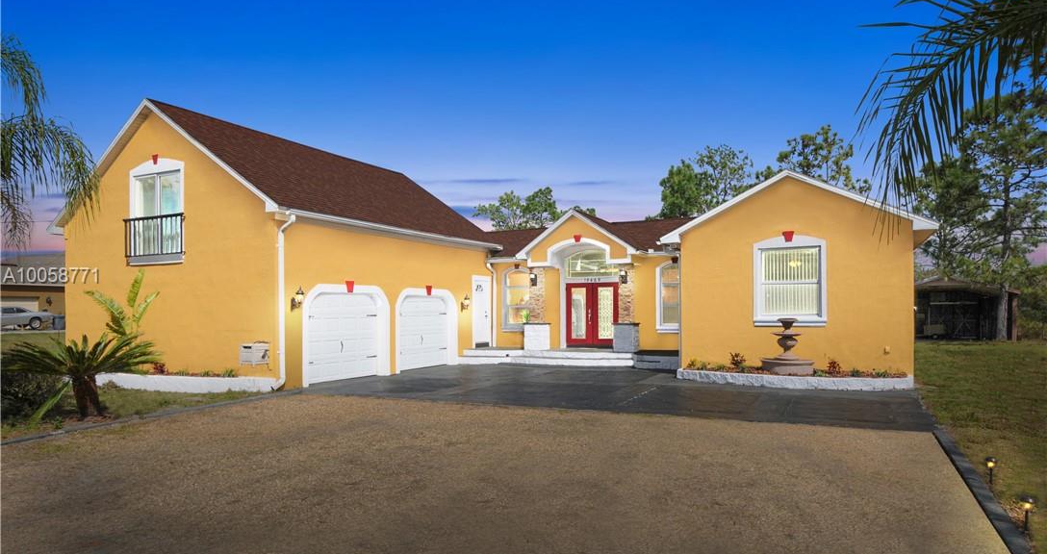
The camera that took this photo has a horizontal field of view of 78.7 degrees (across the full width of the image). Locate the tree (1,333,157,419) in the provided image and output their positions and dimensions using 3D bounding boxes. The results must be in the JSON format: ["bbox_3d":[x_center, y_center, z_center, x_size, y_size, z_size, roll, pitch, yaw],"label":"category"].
[{"bbox_3d":[-6.654,1.453,9.615,2.250,1.250,2.250,-2,-3,27],"label":"tree"}]

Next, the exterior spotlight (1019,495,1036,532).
[{"bbox_3d":[3.529,1.660,4.487,0.112,0.245,0.112,-2,-3,27],"label":"exterior spotlight"}]

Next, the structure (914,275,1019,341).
[{"bbox_3d":[19.734,1.478,30.475,5.200,2.850,5.500,-2,-3,27],"label":"structure"}]

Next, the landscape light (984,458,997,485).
[{"bbox_3d":[4.119,1.711,5.633,0.105,0.240,0.105,-2,-3,27],"label":"landscape light"}]

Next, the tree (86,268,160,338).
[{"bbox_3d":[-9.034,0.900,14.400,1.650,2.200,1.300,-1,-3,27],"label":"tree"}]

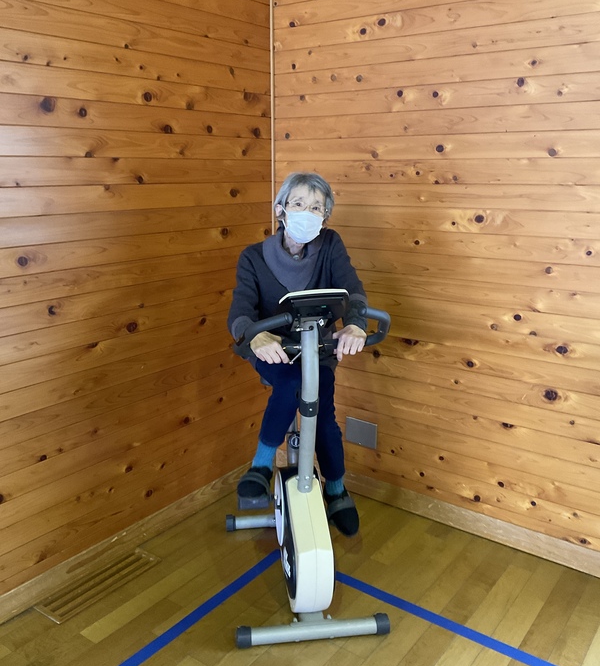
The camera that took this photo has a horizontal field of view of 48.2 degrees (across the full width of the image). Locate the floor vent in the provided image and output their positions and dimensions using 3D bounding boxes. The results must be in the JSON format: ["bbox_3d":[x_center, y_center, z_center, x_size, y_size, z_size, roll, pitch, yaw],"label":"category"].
[{"bbox_3d":[-0.710,0.893,2.409,0.152,0.020,0.457,10,17,36],"label":"floor vent"}]

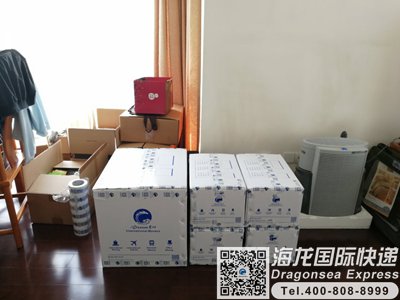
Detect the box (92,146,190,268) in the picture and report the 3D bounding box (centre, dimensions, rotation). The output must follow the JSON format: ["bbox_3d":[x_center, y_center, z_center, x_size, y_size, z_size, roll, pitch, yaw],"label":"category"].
[{"bbox_3d":[-0.320,0.333,1.989,0.490,0.500,0.600,-1,20,-2],"label":"box"}]

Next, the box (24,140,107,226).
[{"bbox_3d":[-0.966,0.221,2.364,0.392,0.447,0.552,1,20,3],"label":"box"}]

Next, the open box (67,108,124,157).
[{"bbox_3d":[-0.898,-0.056,3.029,0.412,0.502,0.703,0,20,1],"label":"open box"}]

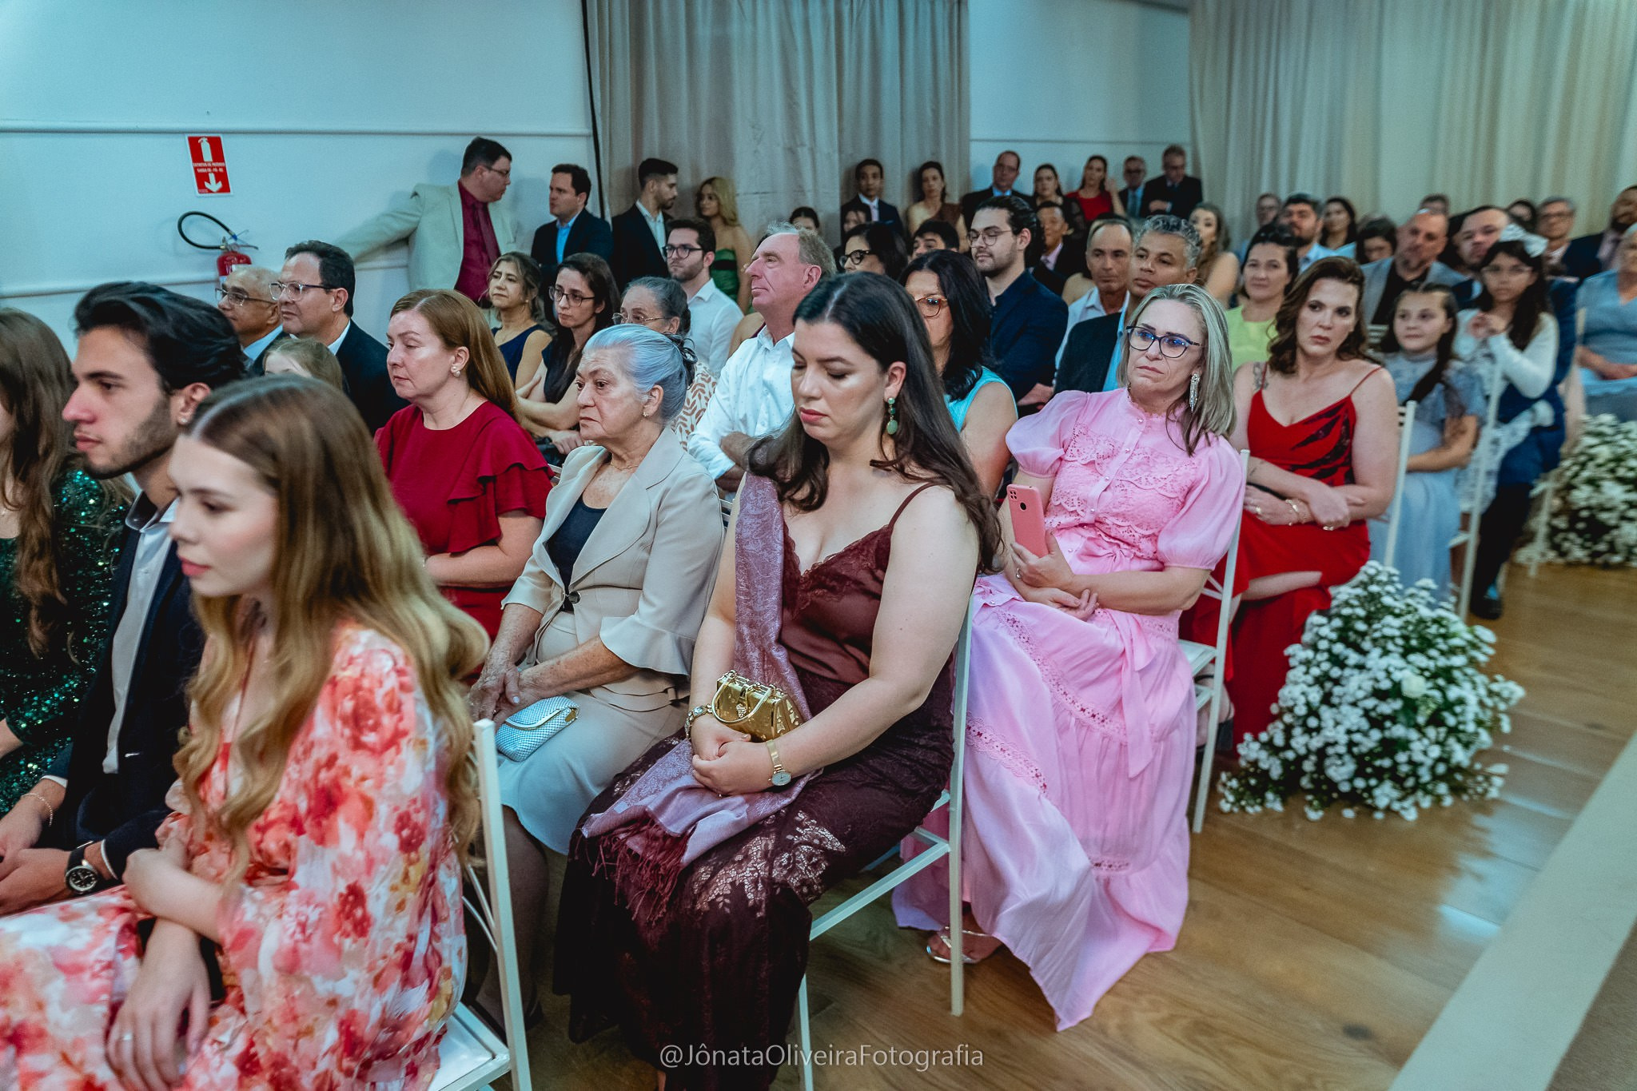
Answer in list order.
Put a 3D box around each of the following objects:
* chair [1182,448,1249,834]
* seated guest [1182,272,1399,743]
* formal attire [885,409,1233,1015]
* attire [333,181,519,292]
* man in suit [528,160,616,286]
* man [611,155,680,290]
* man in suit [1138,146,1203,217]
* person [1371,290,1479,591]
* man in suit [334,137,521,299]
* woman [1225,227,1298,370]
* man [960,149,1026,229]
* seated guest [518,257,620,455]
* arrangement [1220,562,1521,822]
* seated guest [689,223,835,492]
[{"bbox_3d":[0.661,0.234,2.513,0.460,0.900,0.400,-18,23,-41],"label":"chair"},{"bbox_3d":[1.101,-0.068,2.808,0.500,1.265,0.800,10,21,35],"label":"seated guest"},{"bbox_3d":[0.510,0.148,2.206,0.580,1.270,0.860,8,20,30],"label":"formal attire"},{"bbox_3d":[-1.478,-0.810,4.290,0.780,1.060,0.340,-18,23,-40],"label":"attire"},{"bbox_3d":[-1.028,-0.843,4.889,0.480,1.660,0.320,6,19,26],"label":"man in suit"},{"bbox_3d":[-0.796,-1.031,5.425,0.320,1.700,0.480,14,24,42],"label":"man"},{"bbox_3d":[2.412,-1.865,7.553,0.520,1.730,0.360,3,18,18],"label":"man in suit"},{"bbox_3d":[1.769,-0.226,3.470,0.420,1.120,0.650,12,23,39],"label":"person"},{"bbox_3d":[-1.472,-0.686,4.329,0.800,1.760,0.360,-18,23,-40],"label":"man in suit"},{"bbox_3d":[1.370,-0.390,3.761,0.500,1.290,0.800,11,22,37],"label":"woman"},{"bbox_3d":[1.144,-1.569,6.843,0.520,1.710,0.330,2,18,14],"label":"man"},{"bbox_3d":[-0.942,-0.303,3.760,0.500,1.300,0.820,12,23,39],"label":"seated guest"},{"bbox_3d":[1.393,0.306,2.741,0.660,0.570,0.660,-18,23,-41],"label":"arrangement"},{"bbox_3d":[-0.198,-0.108,2.939,0.560,1.380,0.880,12,23,39],"label":"seated guest"}]

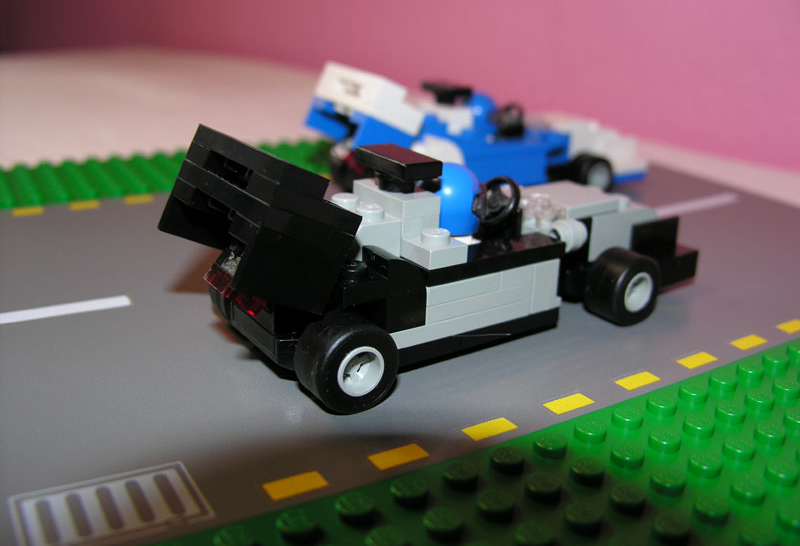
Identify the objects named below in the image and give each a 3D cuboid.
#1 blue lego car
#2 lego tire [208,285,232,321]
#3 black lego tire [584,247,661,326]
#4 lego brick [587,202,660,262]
[{"bbox_3d":[0.027,-0.044,0.249,0.109,0.042,0.042,-9,22,-28],"label":"blue lego car"},{"bbox_3d":[-0.026,0.005,0.151,0.014,0.014,0.009,-11,23,-32],"label":"lego tire"},{"bbox_3d":[0.045,0.003,0.163,0.014,0.014,0.009,-11,23,-32],"label":"black lego tire"},{"bbox_3d":[0.043,-0.010,0.176,0.021,0.010,0.016,-11,23,-32],"label":"lego brick"}]

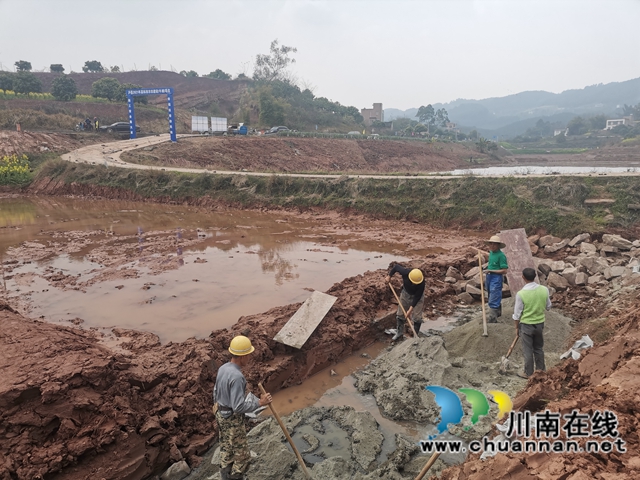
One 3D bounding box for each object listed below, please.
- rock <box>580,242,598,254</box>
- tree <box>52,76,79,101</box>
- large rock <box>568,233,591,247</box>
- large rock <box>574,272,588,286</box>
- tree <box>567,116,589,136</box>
[{"bbox_3d":[7.045,0.220,12.600,0.390,0.250,0.320,8,15,29],"label":"rock"},{"bbox_3d":[-38.173,-22.675,72.000,3.800,3.900,3.800,-7,15,-26],"label":"tree"},{"bbox_3d":[7.936,-0.006,14.700,0.660,0.380,0.420,5,12,25],"label":"large rock"},{"bbox_3d":[5.941,0.882,10.900,0.280,0.250,0.270,7,15,29],"label":"large rock"},{"bbox_3d":[109.740,-48.374,205.000,8.300,8.400,8.300,7,15,27],"label":"tree"}]

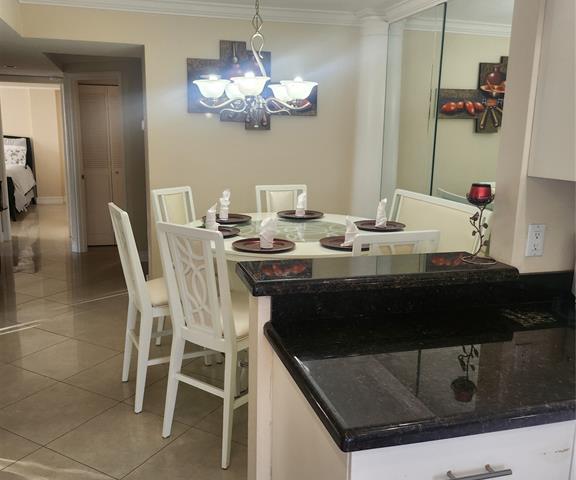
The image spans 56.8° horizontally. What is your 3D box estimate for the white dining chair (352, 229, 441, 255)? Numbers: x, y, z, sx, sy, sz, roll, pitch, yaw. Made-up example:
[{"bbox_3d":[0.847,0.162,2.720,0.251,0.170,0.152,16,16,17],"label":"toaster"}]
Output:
[{"bbox_3d":[0.370,0.446,2.638,0.450,1.085,0.570,-3,12,-20],"label":"white dining chair"}]

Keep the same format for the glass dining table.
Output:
[{"bbox_3d":[0.013,0.384,3.447,1.450,0.915,1.450,-2,12,-15],"label":"glass dining table"}]

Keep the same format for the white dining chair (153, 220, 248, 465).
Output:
[{"bbox_3d":[-0.291,0.444,2.651,0.445,1.095,0.575,9,14,35],"label":"white dining chair"}]

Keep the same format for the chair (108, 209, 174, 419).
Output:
[{"bbox_3d":[-0.677,0.349,3.098,0.575,1.095,0.445,-5,13,-28],"label":"chair"}]

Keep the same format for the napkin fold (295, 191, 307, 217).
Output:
[{"bbox_3d":[0.089,-0.273,3.925,0.075,0.170,0.075,-2,12,-15],"label":"napkin fold"}]

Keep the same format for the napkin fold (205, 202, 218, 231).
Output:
[{"bbox_3d":[-0.441,-0.141,3.107,0.070,0.172,0.073,-2,12,-15],"label":"napkin fold"}]

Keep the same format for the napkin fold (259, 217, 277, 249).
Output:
[{"bbox_3d":[-0.102,-0.043,2.684,0.076,0.160,0.072,4,12,15],"label":"napkin fold"}]

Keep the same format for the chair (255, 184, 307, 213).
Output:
[{"bbox_3d":[-0.020,0.153,4.060,0.450,1.085,0.570,0,11,-9],"label":"chair"}]

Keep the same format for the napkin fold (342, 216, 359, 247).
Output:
[{"bbox_3d":[0.329,-0.052,2.775,0.088,0.160,0.075,-5,13,-30],"label":"napkin fold"}]

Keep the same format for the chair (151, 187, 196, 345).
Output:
[{"bbox_3d":[-0.614,0.212,3.788,0.575,1.095,0.445,9,14,34],"label":"chair"}]

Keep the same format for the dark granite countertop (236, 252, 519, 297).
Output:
[{"bbox_3d":[0.306,0.111,1.837,0.915,0.046,0.255,-2,12,-15],"label":"dark granite countertop"}]

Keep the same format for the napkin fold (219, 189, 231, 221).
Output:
[{"bbox_3d":[-0.416,-0.233,3.500,0.070,0.198,0.073,8,13,29],"label":"napkin fold"}]

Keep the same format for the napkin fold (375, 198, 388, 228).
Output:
[{"bbox_3d":[0.594,-0.170,3.336,0.068,0.182,0.072,-1,11,-10],"label":"napkin fold"}]

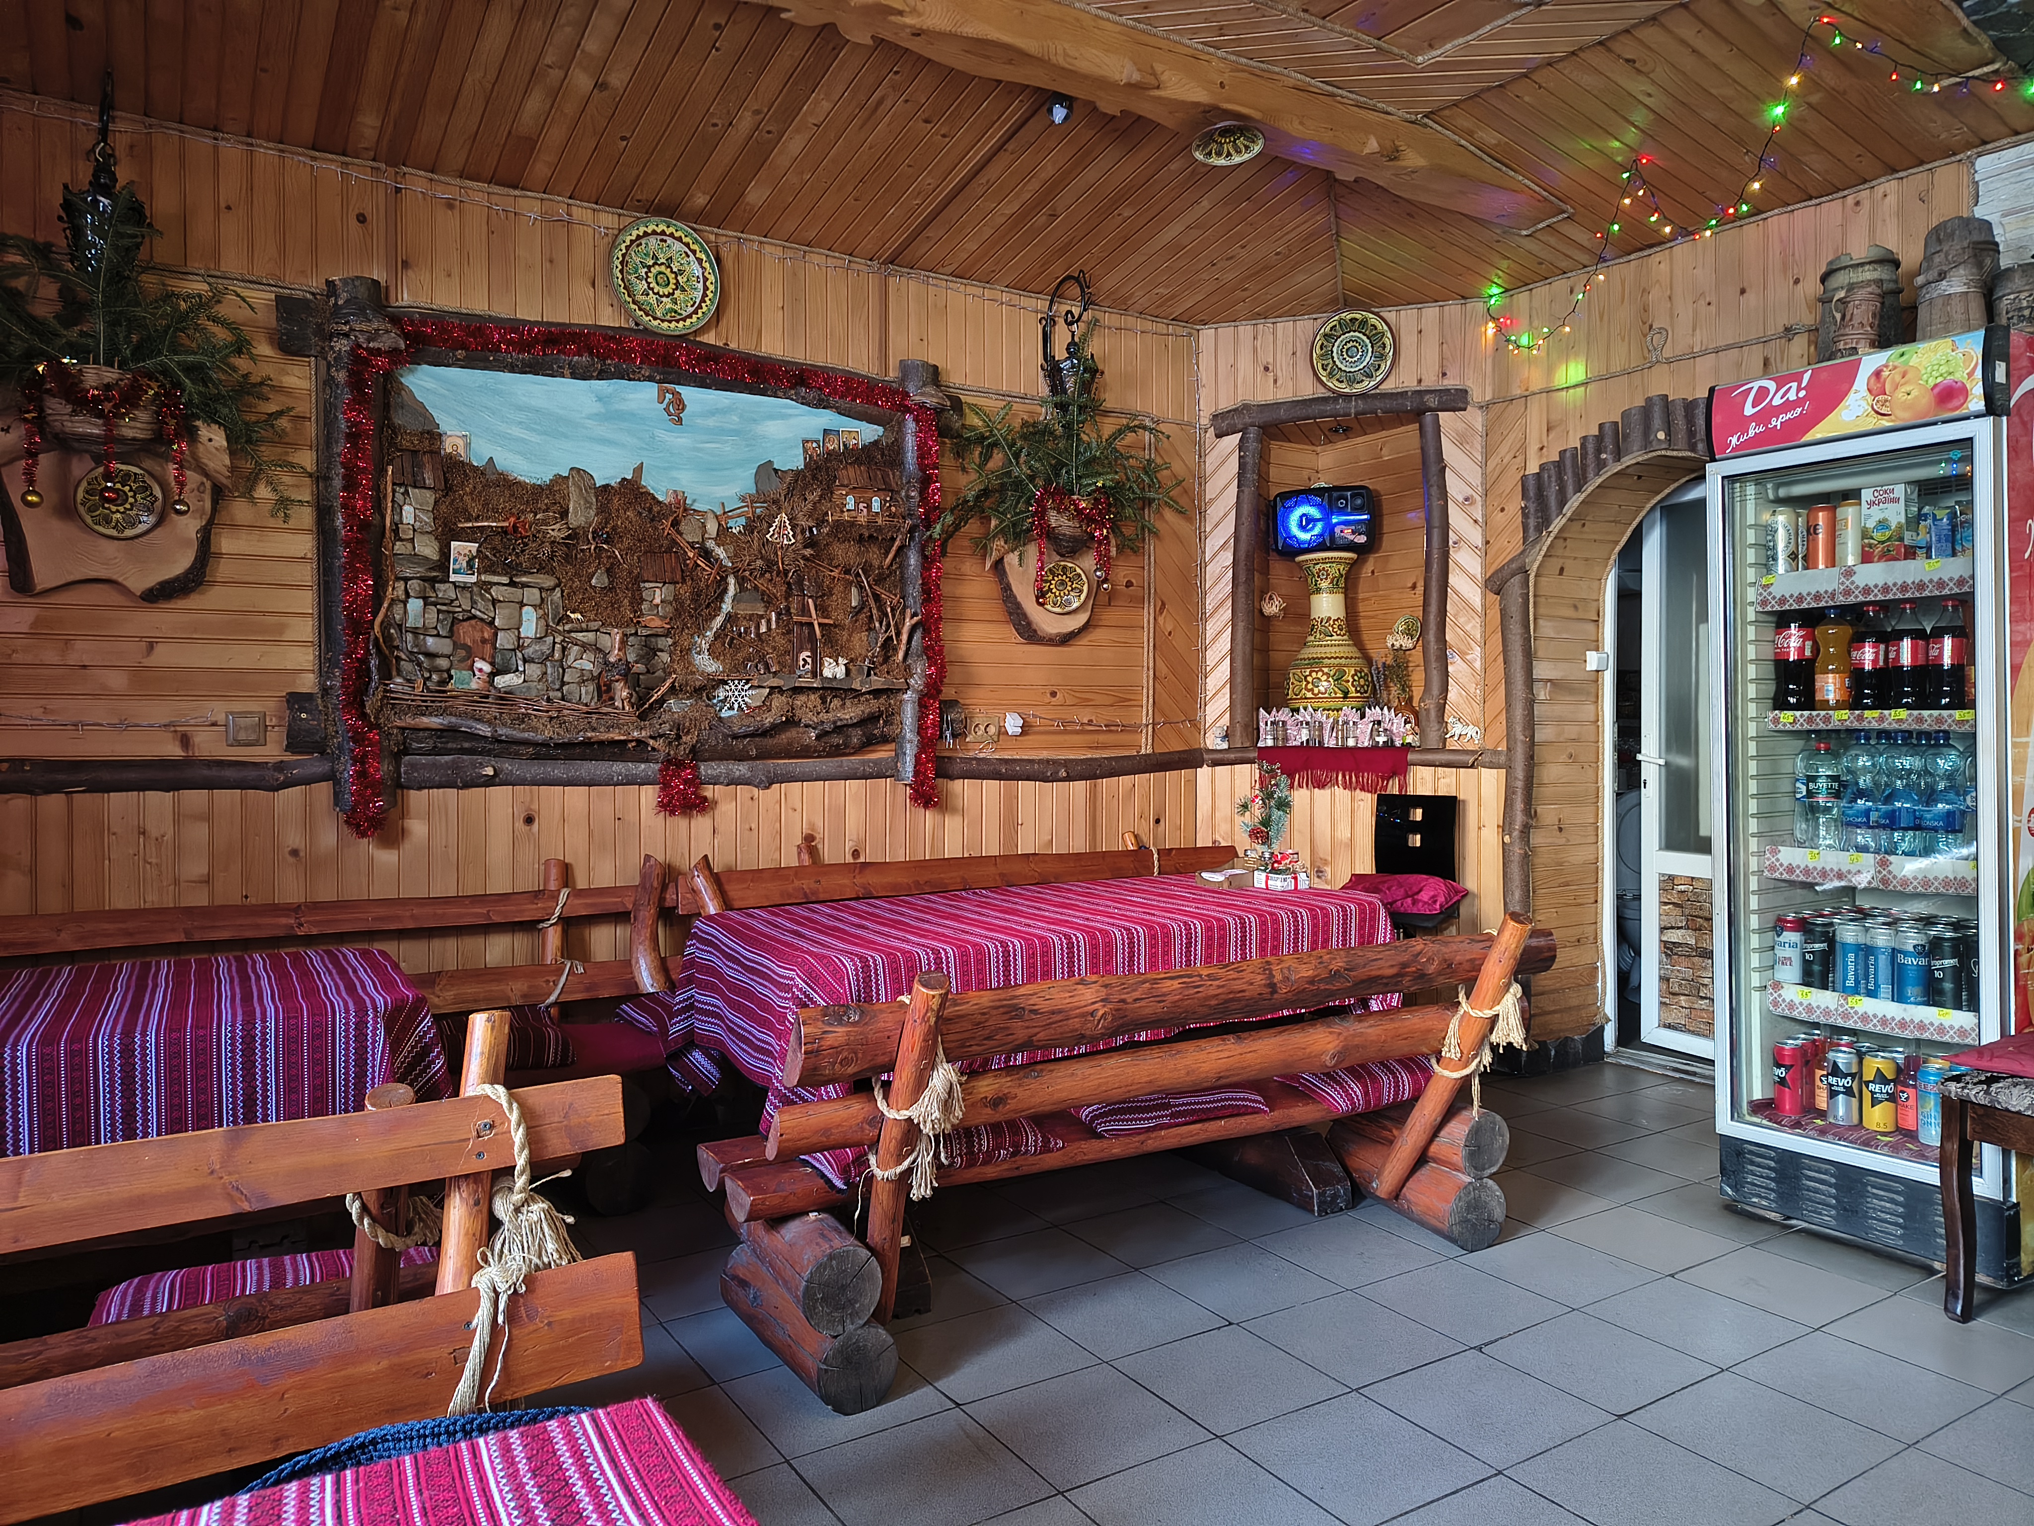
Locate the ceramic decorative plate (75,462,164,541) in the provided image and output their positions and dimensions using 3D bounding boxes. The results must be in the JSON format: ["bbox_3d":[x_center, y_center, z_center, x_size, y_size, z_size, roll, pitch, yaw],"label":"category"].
[{"bbox_3d":[-2.006,-0.584,3.154,0.170,0.170,0.022,-1,3,-34],"label":"ceramic decorative plate"}]

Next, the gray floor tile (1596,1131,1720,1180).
[{"bbox_3d":[1.764,1.051,3.758,0.305,0.010,0.305,-1,2,-33],"label":"gray floor tile"}]

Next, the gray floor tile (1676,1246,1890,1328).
[{"bbox_3d":[1.554,1.066,2.863,0.300,0.010,0.300,-1,3,-33],"label":"gray floor tile"}]

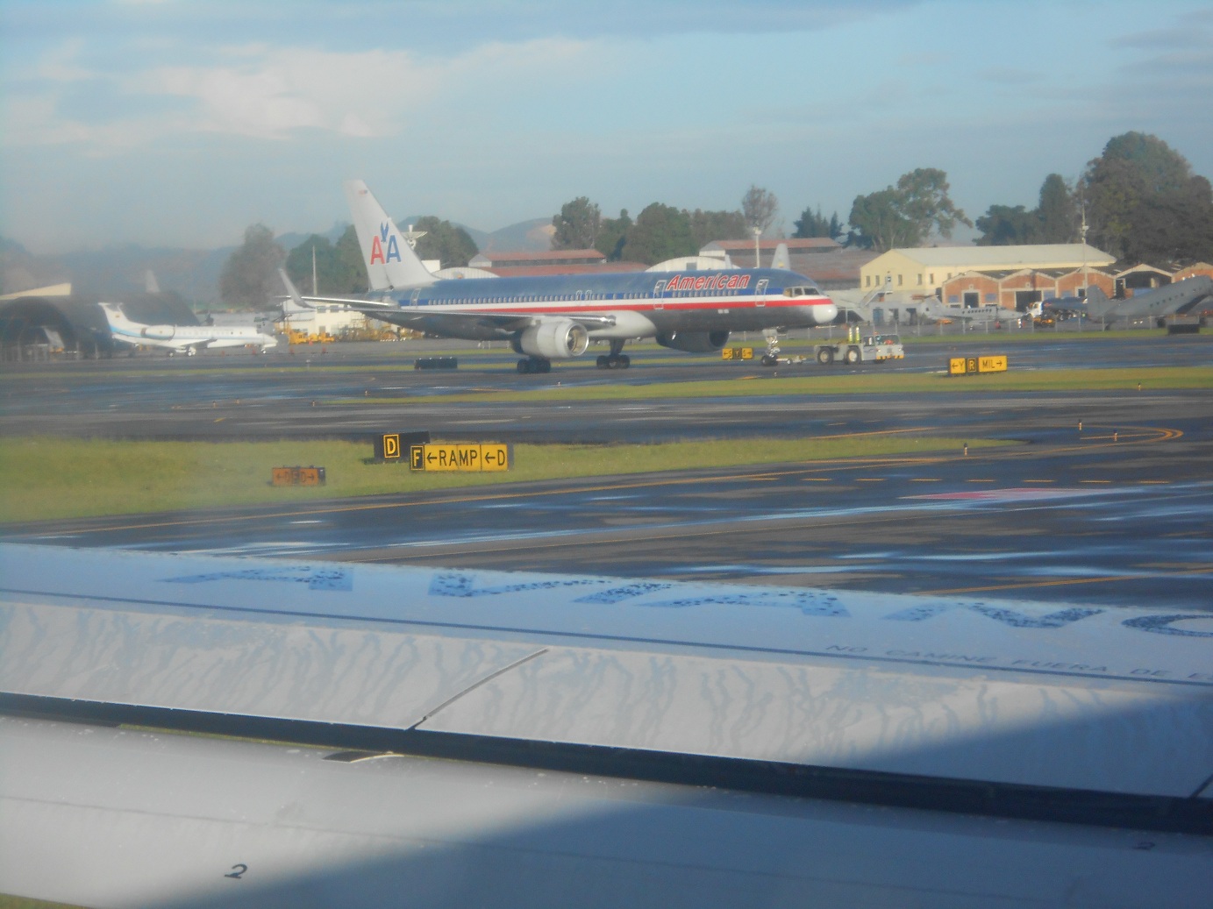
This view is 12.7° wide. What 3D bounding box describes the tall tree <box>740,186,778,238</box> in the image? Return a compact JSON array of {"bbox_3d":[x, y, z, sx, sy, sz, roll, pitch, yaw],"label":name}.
[{"bbox_3d":[27.735,-35.294,979.665,6.630,25.710,6.300,-2,1,0],"label":"tall tree"}]

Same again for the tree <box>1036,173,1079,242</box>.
[{"bbox_3d":[73.543,-33.660,889.682,6.790,24.450,6.450,-2,1,0],"label":"tree"}]

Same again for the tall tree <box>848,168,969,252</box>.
[{"bbox_3d":[50.451,-34.492,909.656,20.190,26.430,15.150,-2,1,0],"label":"tall tree"}]

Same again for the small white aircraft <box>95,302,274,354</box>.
[{"bbox_3d":[-54.343,-16.470,715.570,26.300,6.760,20.800,-2,2,-27],"label":"small white aircraft"}]

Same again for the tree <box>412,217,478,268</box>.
[{"bbox_3d":[-27.000,-29.688,919.729,11.170,20.830,10.610,-2,1,0],"label":"tree"}]

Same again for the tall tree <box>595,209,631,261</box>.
[{"bbox_3d":[1.273,-32.077,959.715,6.320,21.870,6.010,-2,1,0],"label":"tall tree"}]

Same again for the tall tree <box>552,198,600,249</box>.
[{"bbox_3d":[-5.194,-33.063,959.685,8.650,24.220,8.220,-2,1,0],"label":"tall tree"}]

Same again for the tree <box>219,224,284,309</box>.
[{"bbox_3d":[-60.174,-28.907,929.731,10.960,20.690,10.420,-2,1,0],"label":"tree"}]

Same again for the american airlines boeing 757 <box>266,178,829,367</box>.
[{"bbox_3d":[-1.869,-12.302,363.204,41.000,13.600,47.300,-3,2,-44],"label":"american airlines boeing 757"}]

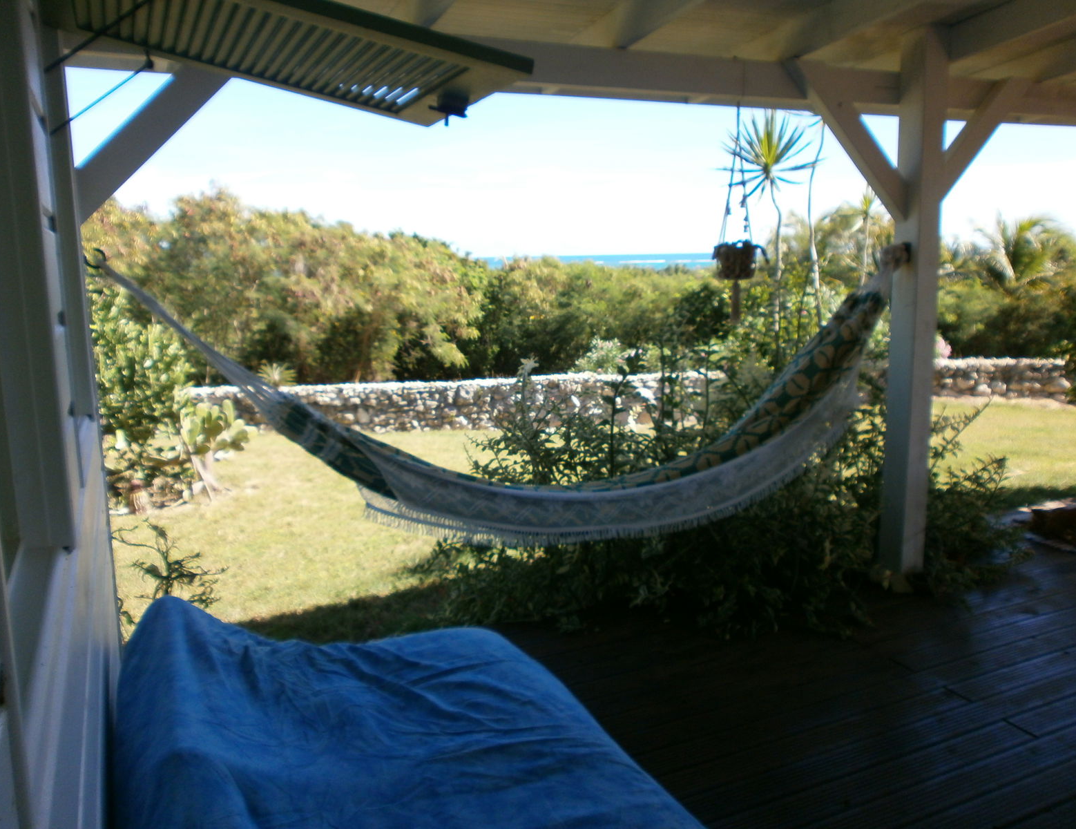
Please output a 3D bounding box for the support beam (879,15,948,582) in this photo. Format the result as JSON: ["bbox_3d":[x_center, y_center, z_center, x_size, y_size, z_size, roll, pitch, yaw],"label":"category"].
[{"bbox_3d":[1.823,-0.474,4.188,0.148,2.560,0.148,-5,11,-23],"label":"support beam"}]

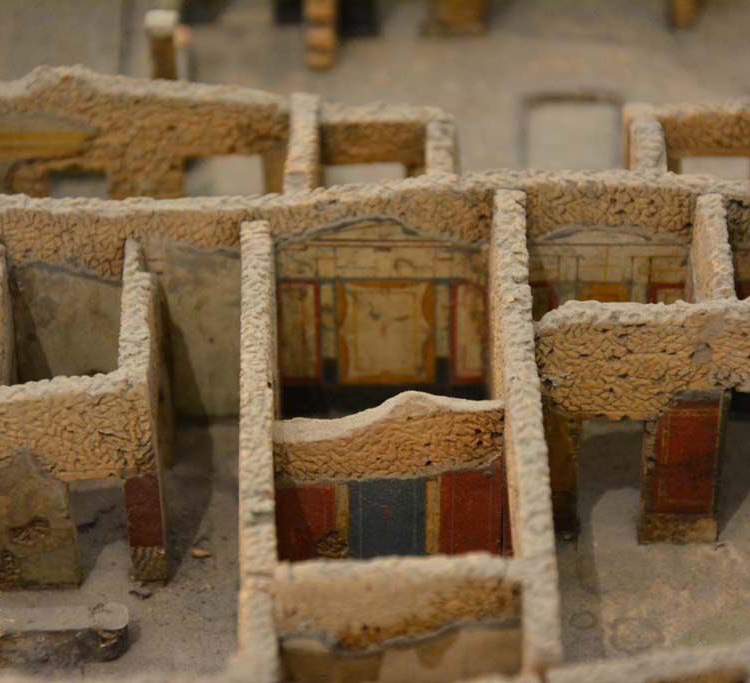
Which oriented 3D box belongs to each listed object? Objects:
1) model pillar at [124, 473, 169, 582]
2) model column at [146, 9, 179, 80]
[{"bbox_3d":[-0.040,0.031,0.780,0.006,0.031,0.006,-4,52,-3],"label":"model pillar"},{"bbox_3d":[-0.040,-0.052,0.849,0.005,0.027,0.005,0,51,0],"label":"model column"}]

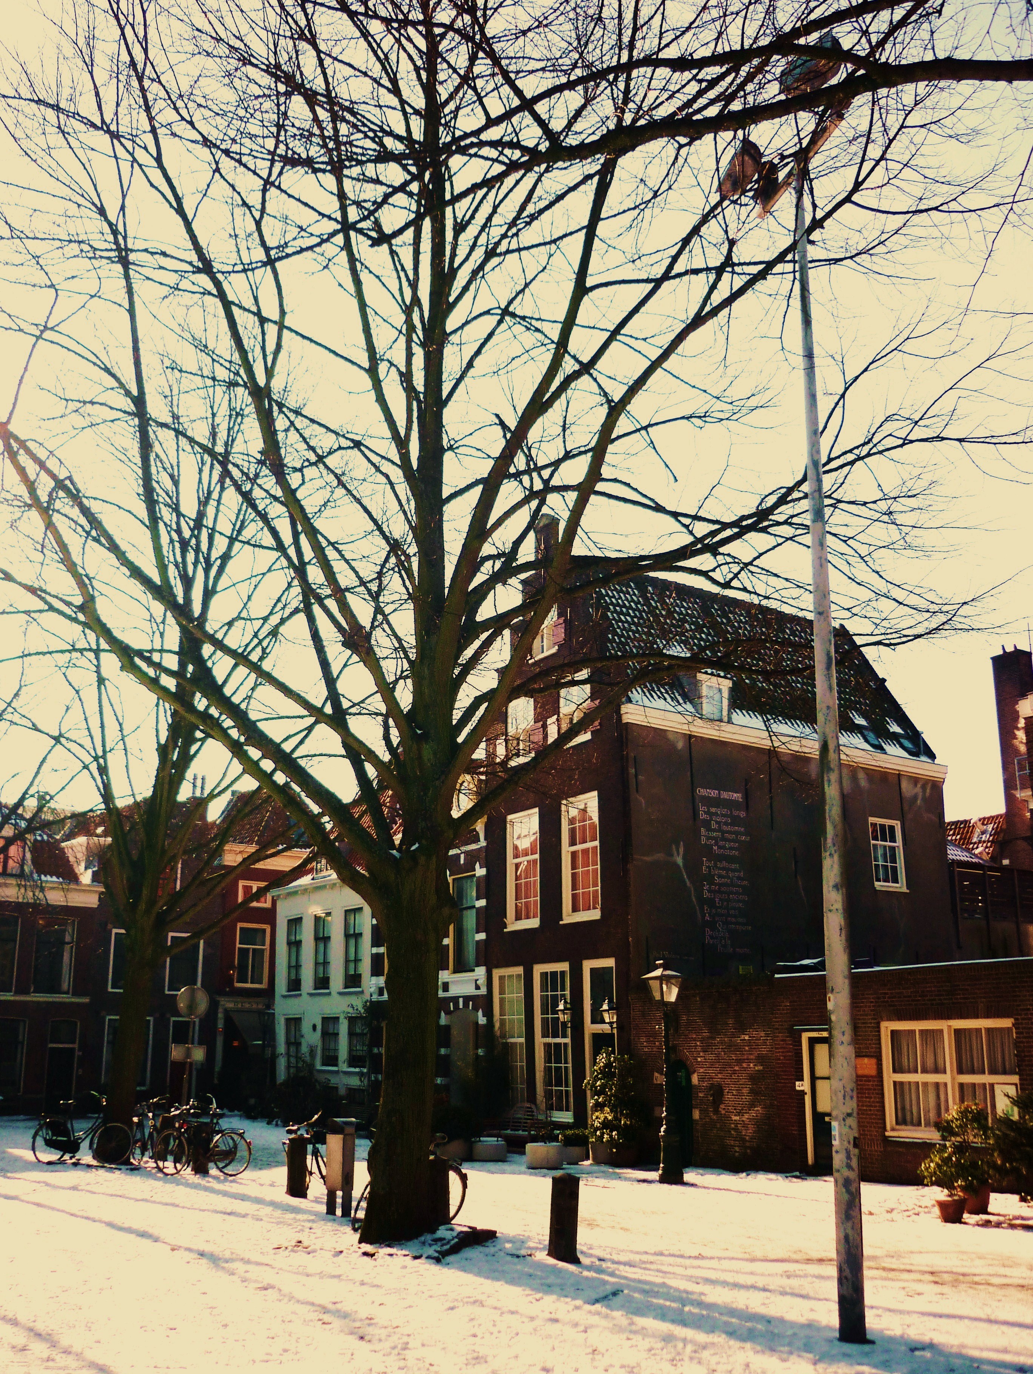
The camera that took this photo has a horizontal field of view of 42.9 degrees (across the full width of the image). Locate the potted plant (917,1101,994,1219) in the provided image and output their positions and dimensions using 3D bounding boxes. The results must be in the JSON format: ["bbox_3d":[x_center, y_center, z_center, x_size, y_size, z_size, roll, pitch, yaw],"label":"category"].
[{"bbox_3d":[5.275,5.720,15.854,0.840,1.280,0.760,-5,-17,17],"label":"potted plant"}]

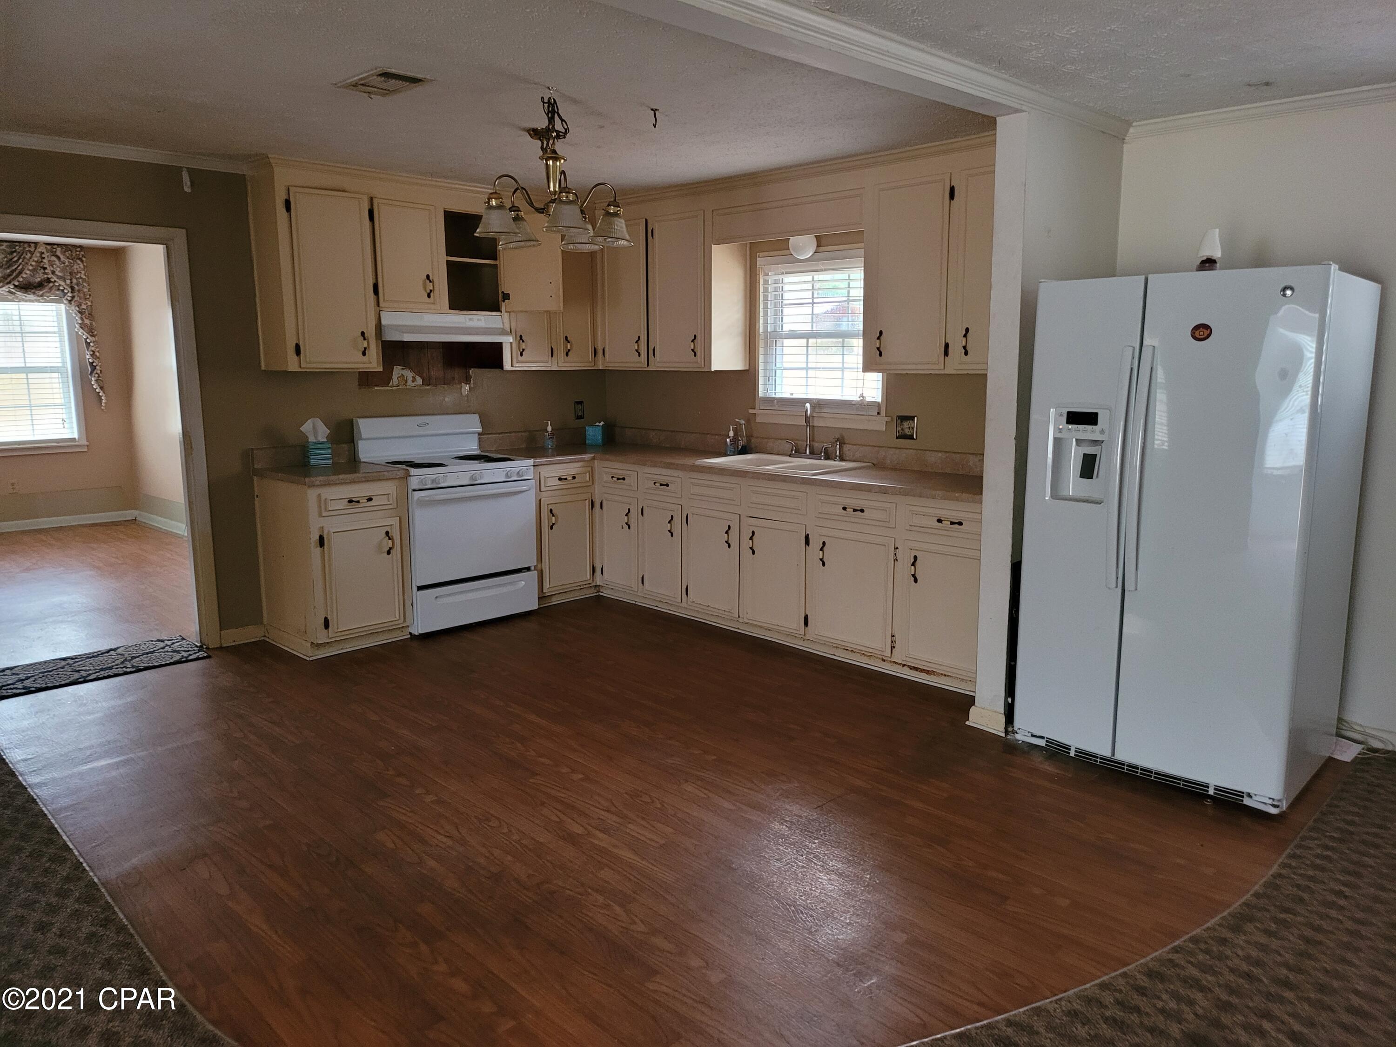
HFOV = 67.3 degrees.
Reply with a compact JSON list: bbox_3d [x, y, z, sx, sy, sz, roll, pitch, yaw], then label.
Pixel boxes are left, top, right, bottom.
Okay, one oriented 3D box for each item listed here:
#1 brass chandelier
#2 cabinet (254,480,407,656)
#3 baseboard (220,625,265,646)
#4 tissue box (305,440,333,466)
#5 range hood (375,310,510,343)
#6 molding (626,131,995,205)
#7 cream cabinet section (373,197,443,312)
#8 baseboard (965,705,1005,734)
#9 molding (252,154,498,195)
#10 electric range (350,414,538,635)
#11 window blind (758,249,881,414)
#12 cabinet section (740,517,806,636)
[{"bbox_3d":[-0.522,-1.274,3.804,0.577,0.518,0.577,0,9,0],"label":"brass chandelier"},{"bbox_3d":[-1.917,0.190,5.532,0.545,0.874,0.620,-9,13,-44],"label":"cabinet"},{"bbox_3d":[-2.400,0.589,5.536,0.225,0.084,0.022,-9,13,-44],"label":"baseboard"},{"bbox_3d":[-2.027,-0.371,5.602,0.114,0.132,0.114,-6,11,-32],"label":"tissue box"},{"bbox_3d":[-1.465,-1.093,5.890,0.762,0.152,0.470,-9,13,-44],"label":"range hood"},{"bbox_3d":[0.457,-1.793,5.372,0.052,0.055,2.880,-9,13,-44],"label":"molding"},{"bbox_3d":[-1.618,-1.436,5.658,0.391,0.564,0.280,-9,13,-44],"label":"cream cabinet section"},{"bbox_3d":[1.143,0.776,4.157,0.030,0.085,0.180,-9,13,-44],"label":"baseboard"},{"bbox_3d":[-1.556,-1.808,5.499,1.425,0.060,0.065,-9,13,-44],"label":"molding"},{"bbox_3d":[-1.406,-0.032,5.914,0.765,1.120,0.680,-9,13,-44],"label":"electric range"},{"bbox_3d":[0.659,-1.042,5.761,0.060,0.858,0.870,-9,13,-44],"label":"window blind"},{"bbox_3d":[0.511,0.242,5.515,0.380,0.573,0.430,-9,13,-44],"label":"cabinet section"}]

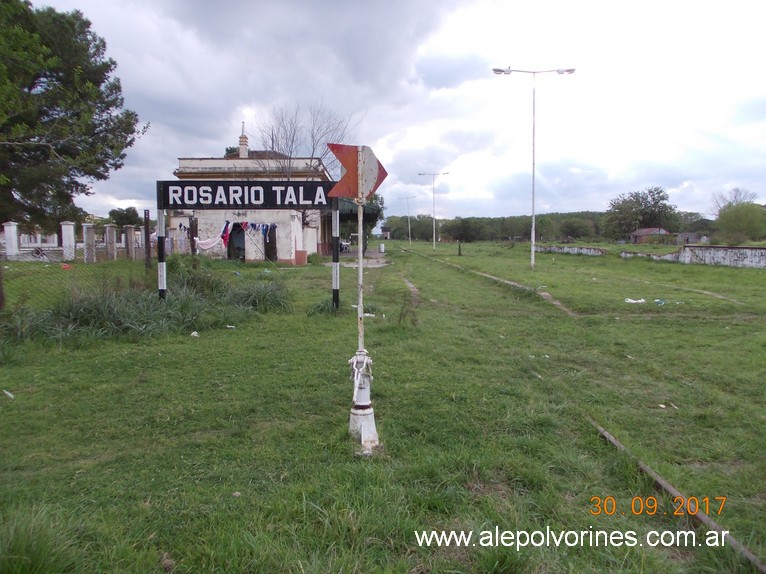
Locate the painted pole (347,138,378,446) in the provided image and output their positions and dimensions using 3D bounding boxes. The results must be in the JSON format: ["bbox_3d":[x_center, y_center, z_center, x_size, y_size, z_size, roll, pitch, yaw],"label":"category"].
[{"bbox_3d":[-0.154,0.071,4.880,0.230,2.330,0.230,0,4,0],"label":"painted pole"}]

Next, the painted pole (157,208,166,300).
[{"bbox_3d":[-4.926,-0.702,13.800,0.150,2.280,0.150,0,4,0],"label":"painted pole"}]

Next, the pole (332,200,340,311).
[{"bbox_3d":[-1.040,-0.735,13.800,0.150,2.550,0.150,0,4,0],"label":"pole"}]

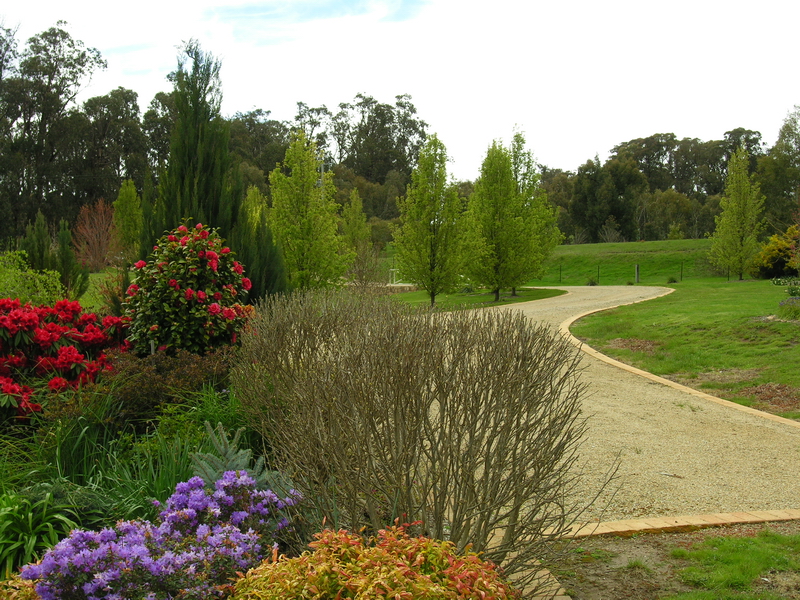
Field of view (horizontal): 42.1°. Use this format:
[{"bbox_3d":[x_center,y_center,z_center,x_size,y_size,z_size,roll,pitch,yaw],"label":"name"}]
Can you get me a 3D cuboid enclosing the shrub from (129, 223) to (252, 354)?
[{"bbox_3d":[-1.880,0.075,9.200,1.110,1.520,1.110,0,2,0],"label":"shrub"}]

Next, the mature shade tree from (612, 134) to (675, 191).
[{"bbox_3d":[28.096,-11.481,120.000,8.080,15.690,8.080,0,2,0],"label":"mature shade tree"}]

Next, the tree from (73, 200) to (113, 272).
[{"bbox_3d":[-13.262,-2.769,45.000,1.820,3.250,1.820,0,2,0],"label":"tree"}]

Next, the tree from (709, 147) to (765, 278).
[{"bbox_3d":[19.796,-5.044,61.000,3.400,7.920,3.400,0,2,0],"label":"tree"}]

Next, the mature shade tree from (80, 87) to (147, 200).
[{"bbox_3d":[-26.997,-11.543,98.000,6.220,17.150,6.220,0,2,0],"label":"mature shade tree"}]

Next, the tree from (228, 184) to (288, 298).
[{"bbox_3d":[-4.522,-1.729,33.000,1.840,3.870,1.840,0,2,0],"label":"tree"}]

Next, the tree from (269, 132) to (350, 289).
[{"bbox_3d":[-3.568,-3.351,41.000,3.230,6.500,3.230,0,2,0],"label":"tree"}]

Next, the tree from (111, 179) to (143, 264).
[{"bbox_3d":[-17.357,-4.855,66.000,2.030,5.710,2.030,0,2,0],"label":"tree"}]

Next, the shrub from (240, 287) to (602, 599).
[{"bbox_3d":[0.094,0.769,5.900,2.000,1.450,1.600,0,2,0],"label":"shrub"}]

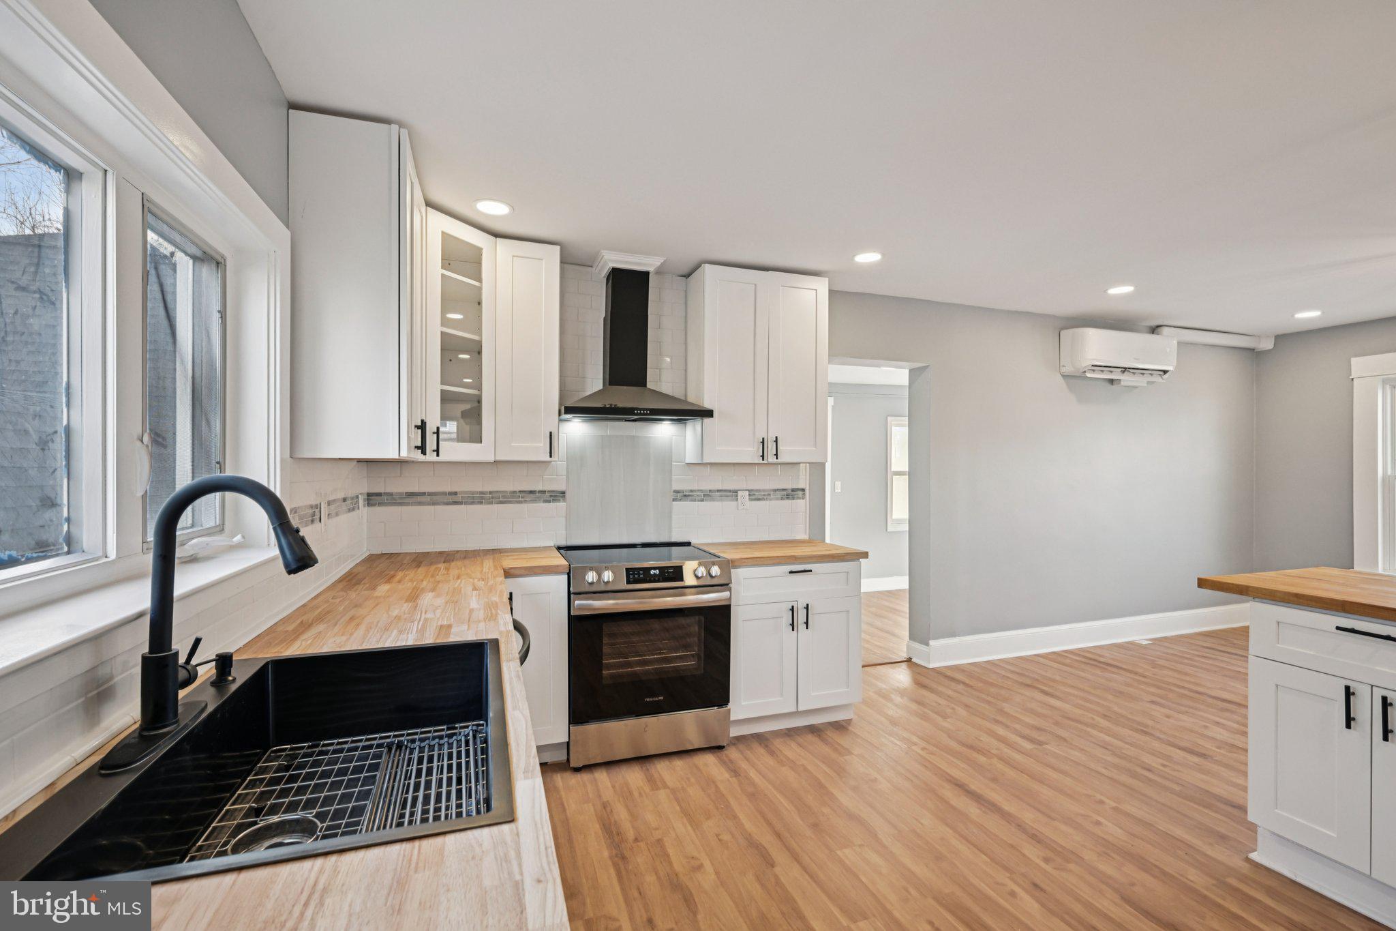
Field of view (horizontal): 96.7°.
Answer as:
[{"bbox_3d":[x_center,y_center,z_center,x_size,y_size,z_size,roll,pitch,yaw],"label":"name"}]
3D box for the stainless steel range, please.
[{"bbox_3d":[-0.299,0.910,3.190,0.767,0.915,0.680,0,0,-19],"label":"stainless steel range"}]

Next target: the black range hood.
[{"bbox_3d":[-0.355,-0.657,3.293,0.752,0.850,0.495,0,0,-19],"label":"black range hood"}]

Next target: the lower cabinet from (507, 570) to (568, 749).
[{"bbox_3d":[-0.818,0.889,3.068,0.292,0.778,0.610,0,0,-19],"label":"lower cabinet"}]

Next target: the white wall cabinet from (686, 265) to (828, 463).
[{"bbox_3d":[0.345,-0.556,3.624,0.762,1.071,0.315,0,0,-19],"label":"white wall cabinet"}]

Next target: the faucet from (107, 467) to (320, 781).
[{"bbox_3d":[-0.816,0.236,1.075,0.270,0.433,0.260,0,0,-19],"label":"faucet"}]

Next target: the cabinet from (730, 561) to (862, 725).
[{"bbox_3d":[0.406,0.898,3.460,0.746,0.800,0.649,0,0,-19],"label":"cabinet"}]

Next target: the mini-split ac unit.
[{"bbox_3d":[3.157,-0.827,4.643,0.930,0.334,0.209,0,0,-19],"label":"mini-split ac unit"}]

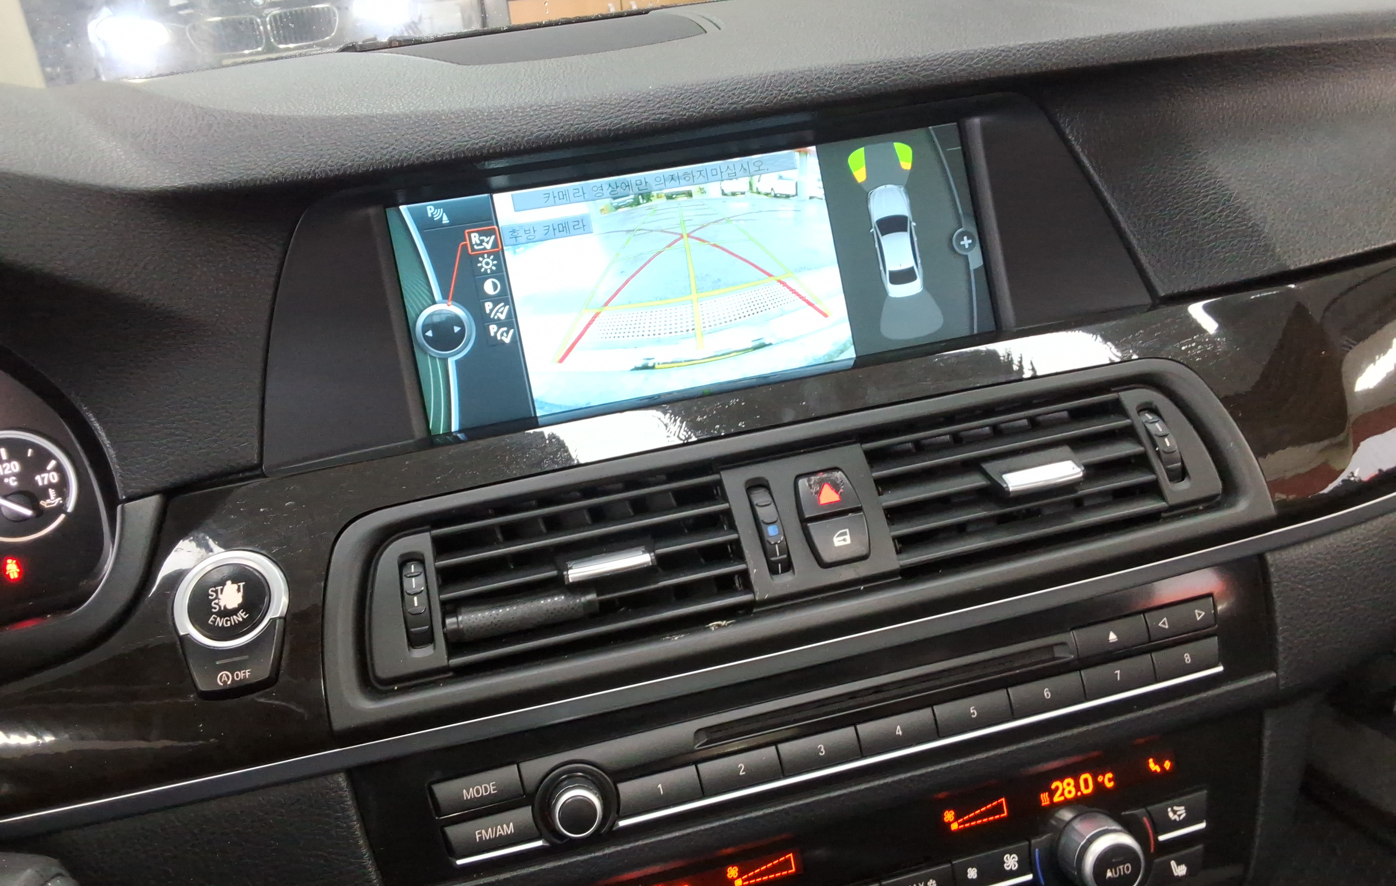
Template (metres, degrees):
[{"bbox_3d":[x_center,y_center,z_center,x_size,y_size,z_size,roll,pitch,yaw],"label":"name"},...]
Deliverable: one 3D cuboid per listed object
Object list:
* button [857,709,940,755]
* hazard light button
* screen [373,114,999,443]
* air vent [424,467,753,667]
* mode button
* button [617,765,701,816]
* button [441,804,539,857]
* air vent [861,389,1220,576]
[{"bbox_3d":[0.066,0.096,0.379,0.027,0.010,0.009,-11,1,-10],"label":"button"},{"bbox_3d":[0.043,0.019,0.386,0.020,0.009,0.015,-11,68,-10],"label":"hazard light button"},{"bbox_3d":[0.002,-0.071,0.479,0.244,0.092,0.020,-11,1,-10],"label":"screen"},{"bbox_3d":[-0.036,0.046,0.378,0.099,0.030,0.047,-11,68,-10],"label":"air vent"},{"bbox_3d":[-0.069,0.108,0.355,0.027,0.010,0.009,-11,1,-10],"label":"mode button"},{"bbox_3d":[-0.014,0.111,0.365,0.027,0.010,0.009,-11,1,-10],"label":"button"},{"bbox_3d":[-0.065,0.121,0.356,0.028,0.010,0.009,-11,1,-10],"label":"button"},{"bbox_3d":[0.118,0.017,0.406,0.120,0.030,0.048,-11,68,-10],"label":"air vent"}]

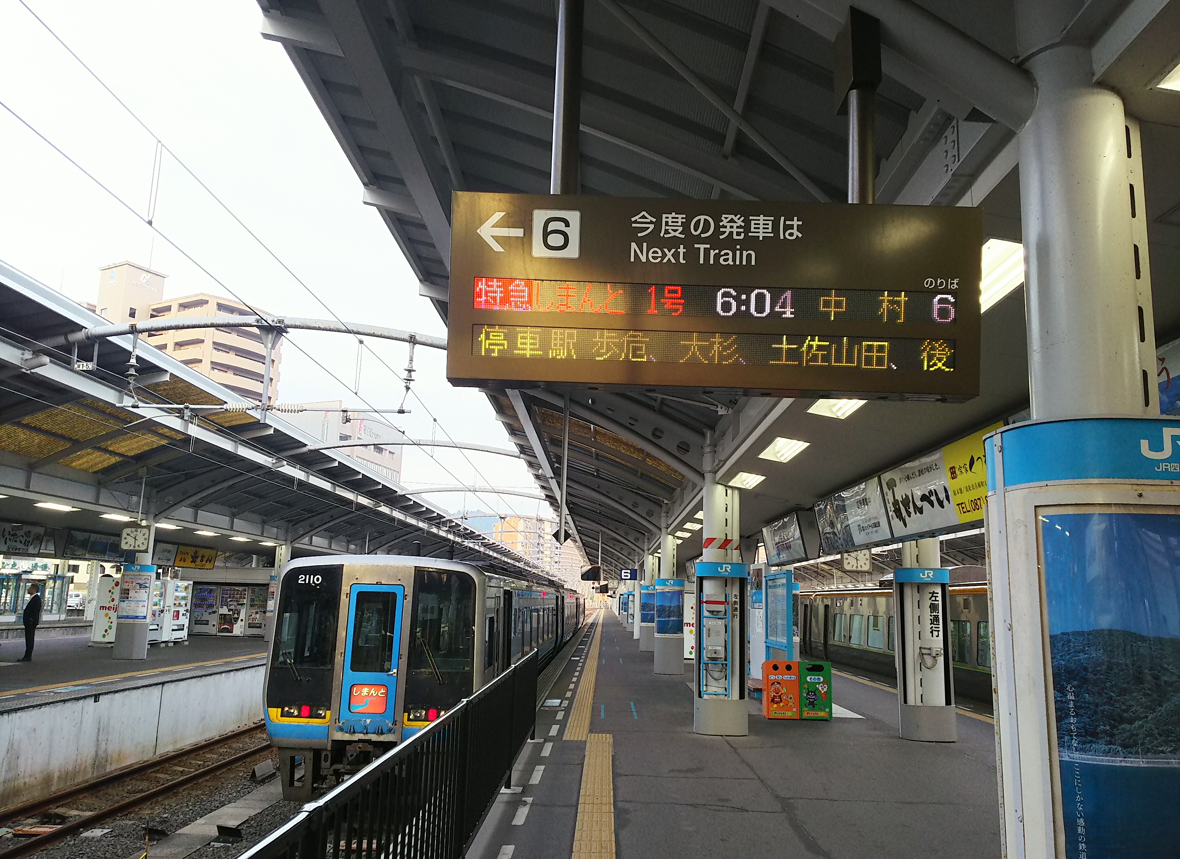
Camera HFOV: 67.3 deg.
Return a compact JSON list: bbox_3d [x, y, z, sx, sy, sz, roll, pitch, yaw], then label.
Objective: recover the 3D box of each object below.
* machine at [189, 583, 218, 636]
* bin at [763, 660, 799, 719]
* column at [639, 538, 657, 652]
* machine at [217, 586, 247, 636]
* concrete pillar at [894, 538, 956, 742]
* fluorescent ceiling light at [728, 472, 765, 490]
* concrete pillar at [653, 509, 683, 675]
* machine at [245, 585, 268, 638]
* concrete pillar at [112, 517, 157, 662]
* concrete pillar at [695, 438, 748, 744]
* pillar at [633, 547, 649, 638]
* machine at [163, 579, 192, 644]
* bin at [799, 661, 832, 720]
[{"bbox_3d":[-14.404,6.852,33.545,1.050,1.830,0.740,1,-11,5],"label":"machine"},{"bbox_3d":[2.968,4.028,13.768,0.485,0.860,0.460,1,-11,1],"label":"bin"},{"bbox_3d":[2.203,5.956,31.916,0.740,3.940,0.570,2,-11,1],"label":"column"},{"bbox_3d":[-13.336,6.864,33.452,1.050,1.830,0.740,1,-11,5],"label":"machine"},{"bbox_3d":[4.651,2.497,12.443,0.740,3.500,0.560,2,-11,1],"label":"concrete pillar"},{"bbox_3d":[2.156,0.692,12.255,0.360,0.090,1.270,2,-11,1],"label":"fluorescent ceiling light"},{"bbox_3d":[1.969,4.049,21.980,0.710,3.860,0.620,1,-11,1],"label":"concrete pillar"},{"bbox_3d":[-12.290,6.868,33.342,0.980,1.850,0.740,2,-11,1],"label":"machine"},{"bbox_3d":[-11.007,3.884,21.651,0.740,3.360,0.600,1,-11,1],"label":"concrete pillar"},{"bbox_3d":[1.841,2.164,12.547,0.740,4.060,0.570,2,-11,1],"label":"concrete pillar"},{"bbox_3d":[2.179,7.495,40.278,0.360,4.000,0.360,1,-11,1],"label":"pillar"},{"bbox_3d":[-13.011,5.722,27.577,0.740,1.920,1.120,2,-11,1],"label":"machine"},{"bbox_3d":[3.453,4.043,13.776,0.480,0.860,0.460,1,-11,1],"label":"bin"}]

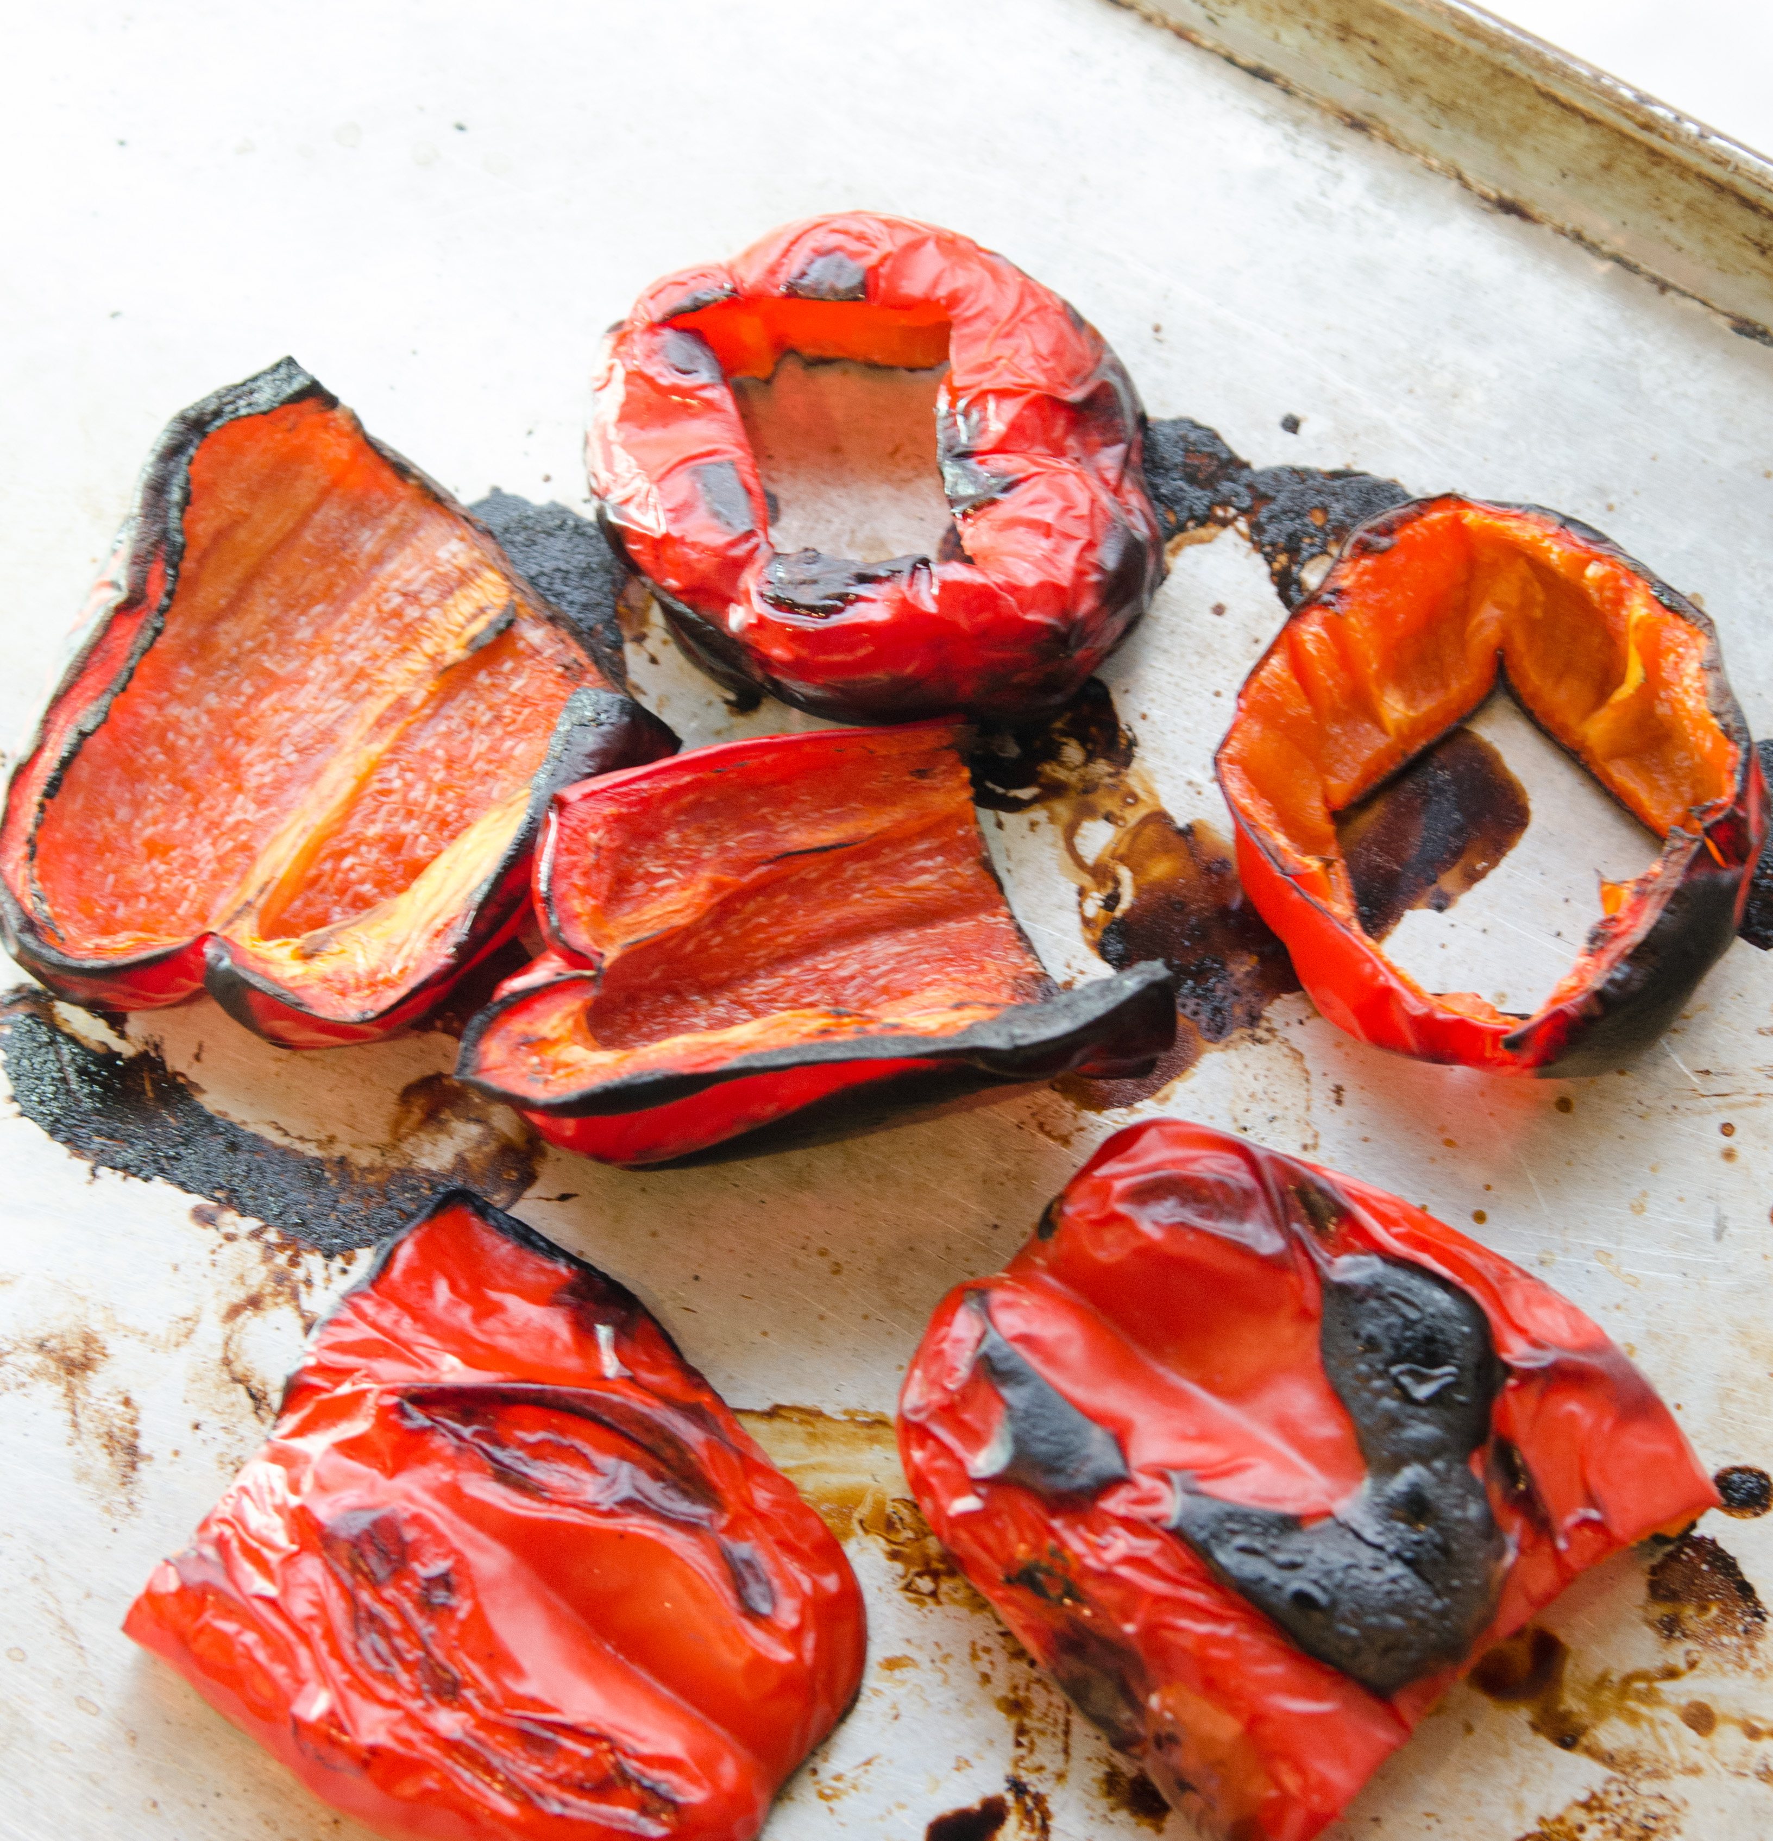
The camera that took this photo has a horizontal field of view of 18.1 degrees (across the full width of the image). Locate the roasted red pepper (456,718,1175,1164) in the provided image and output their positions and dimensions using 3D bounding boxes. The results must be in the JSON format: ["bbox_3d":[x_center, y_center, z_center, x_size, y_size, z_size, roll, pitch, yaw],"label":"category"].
[{"bbox_3d":[-0.009,0.005,0.731,0.088,0.030,0.050,-7,66,-4],"label":"roasted red pepper"}]

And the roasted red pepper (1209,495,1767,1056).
[{"bbox_3d":[0.078,-0.015,0.741,0.072,0.030,0.077,0,66,0],"label":"roasted red pepper"}]

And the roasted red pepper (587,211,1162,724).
[{"bbox_3d":[-0.002,-0.062,0.762,0.076,0.030,0.075,0,66,0],"label":"roasted red pepper"}]

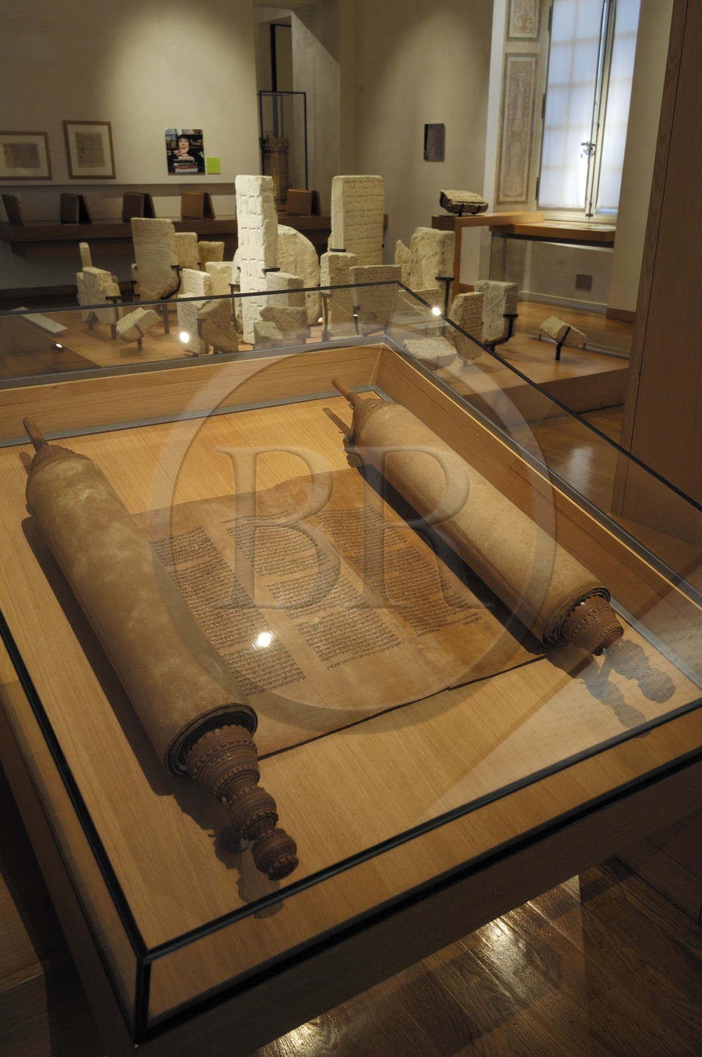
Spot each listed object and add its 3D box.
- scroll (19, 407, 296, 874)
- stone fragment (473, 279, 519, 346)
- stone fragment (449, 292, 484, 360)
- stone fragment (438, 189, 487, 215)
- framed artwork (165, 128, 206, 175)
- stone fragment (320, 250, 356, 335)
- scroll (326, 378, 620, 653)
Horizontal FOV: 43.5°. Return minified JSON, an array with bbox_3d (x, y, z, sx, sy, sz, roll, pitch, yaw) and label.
[{"bbox_3d":[-0.296,0.082,1.158,0.118,0.118,0.897,-14,43,-31],"label":"scroll"},{"bbox_3d":[1.014,-1.518,6.191,0.125,0.405,0.320,-13,26,-29],"label":"stone fragment"},{"bbox_3d":[0.747,-1.343,5.869,0.215,0.425,0.125,-13,26,-29],"label":"stone fragment"},{"bbox_3d":[1.176,-3.444,9.286,0.470,0.250,0.230,-13,26,-29],"label":"stone fragment"},{"bbox_3d":[-2.153,-4.912,11.505,0.516,0.544,0.025,-13,26,-29],"label":"framed artwork"},{"bbox_3d":[-0.094,-1.816,6.780,0.255,0.580,0.140,-13,26,-29],"label":"stone fragment"},{"bbox_3d":[0.186,-0.030,1.428,0.119,0.119,0.873,-13,43,-30],"label":"scroll"}]

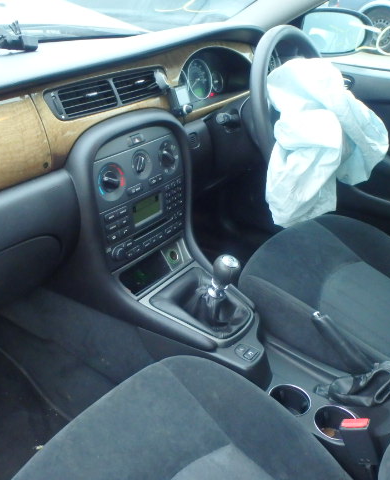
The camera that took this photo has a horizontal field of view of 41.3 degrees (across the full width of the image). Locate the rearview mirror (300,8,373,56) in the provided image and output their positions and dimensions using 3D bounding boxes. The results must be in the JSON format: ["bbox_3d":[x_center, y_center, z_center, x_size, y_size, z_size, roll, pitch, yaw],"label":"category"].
[{"bbox_3d":[0.410,-0.601,1.500,0.215,0.135,0.100,-14,33,-22],"label":"rearview mirror"}]

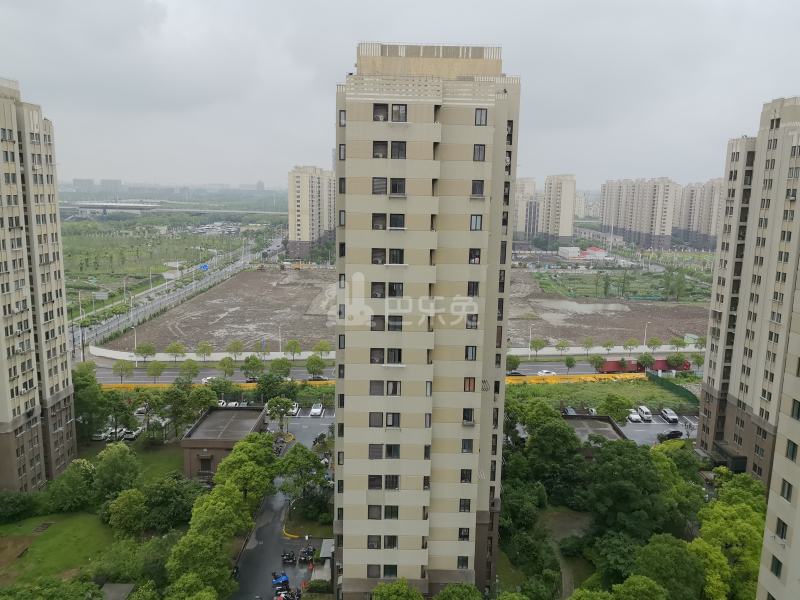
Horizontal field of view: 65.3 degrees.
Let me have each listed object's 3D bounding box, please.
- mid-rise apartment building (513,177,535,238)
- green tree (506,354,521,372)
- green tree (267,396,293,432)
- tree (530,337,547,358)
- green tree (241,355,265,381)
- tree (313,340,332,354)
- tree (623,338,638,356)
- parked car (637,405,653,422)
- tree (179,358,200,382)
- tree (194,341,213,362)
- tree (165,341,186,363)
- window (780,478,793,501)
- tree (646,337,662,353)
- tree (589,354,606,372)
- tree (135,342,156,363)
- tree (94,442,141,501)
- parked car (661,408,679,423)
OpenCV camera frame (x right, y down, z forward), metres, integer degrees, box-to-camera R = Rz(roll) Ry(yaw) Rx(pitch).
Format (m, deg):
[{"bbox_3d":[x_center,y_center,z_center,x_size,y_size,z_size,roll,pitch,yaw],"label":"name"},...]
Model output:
[{"bbox_3d":[112.520,-81.933,578.653,22.000,60.000,18.000,1,10,0],"label":"mid-rise apartment building"},{"bbox_3d":[27.420,16.320,151.240,4.000,6.370,4.000,1,10,0],"label":"green tree"},{"bbox_3d":[-22.089,21.493,116.379,4.849,6.970,4.849,1,10,0],"label":"green tree"},{"bbox_3d":[38.532,13.386,174.106,4.464,5.995,4.464,1,10,0],"label":"tree"},{"bbox_3d":[-34.040,16.110,143.690,5.070,7.100,5.070,1,10,0],"label":"green tree"},{"bbox_3d":[-20.378,13.324,164.057,4.600,5.490,4.600,1,10,0],"label":"tree"},{"bbox_3d":[65.100,13.341,175.292,4.200,5.100,4.200,1,10,0],"label":"tree"},{"bbox_3d":[49.396,23.005,126.050,1.680,1.880,4.100,1,10,-1],"label":"parked car"},{"bbox_3d":[-48.050,16.283,142.465,4.600,5.770,4.600,1,10,0],"label":"tree"},{"bbox_3d":[-49.990,13.580,159.230,4.340,6.220,4.340,1,10,0],"label":"tree"},{"bbox_3d":[-58.618,13.569,162.747,5.347,5.745,5.347,1,10,0],"label":"tree"},{"bbox_3d":[26.492,13.068,42.694,0.150,1.300,1.100,1,10,-2],"label":"window"},{"bbox_3d":[72.950,13.080,178.450,4.230,5.160,4.230,1,10,0],"label":"tree"},{"bbox_3d":[48.900,16.490,153.830,4.190,5.950,4.190,1,10,0],"label":"tree"},{"bbox_3d":[-66.197,13.807,161.860,5.318,5.285,5.318,1,10,0],"label":"tree"},{"bbox_3d":[-41.394,24.746,90.912,6.265,8.320,6.265,1,10,0],"label":"tree"},{"bbox_3d":[54.950,23.430,127.040,1.820,1.600,4.550,1,10,0],"label":"parked car"}]

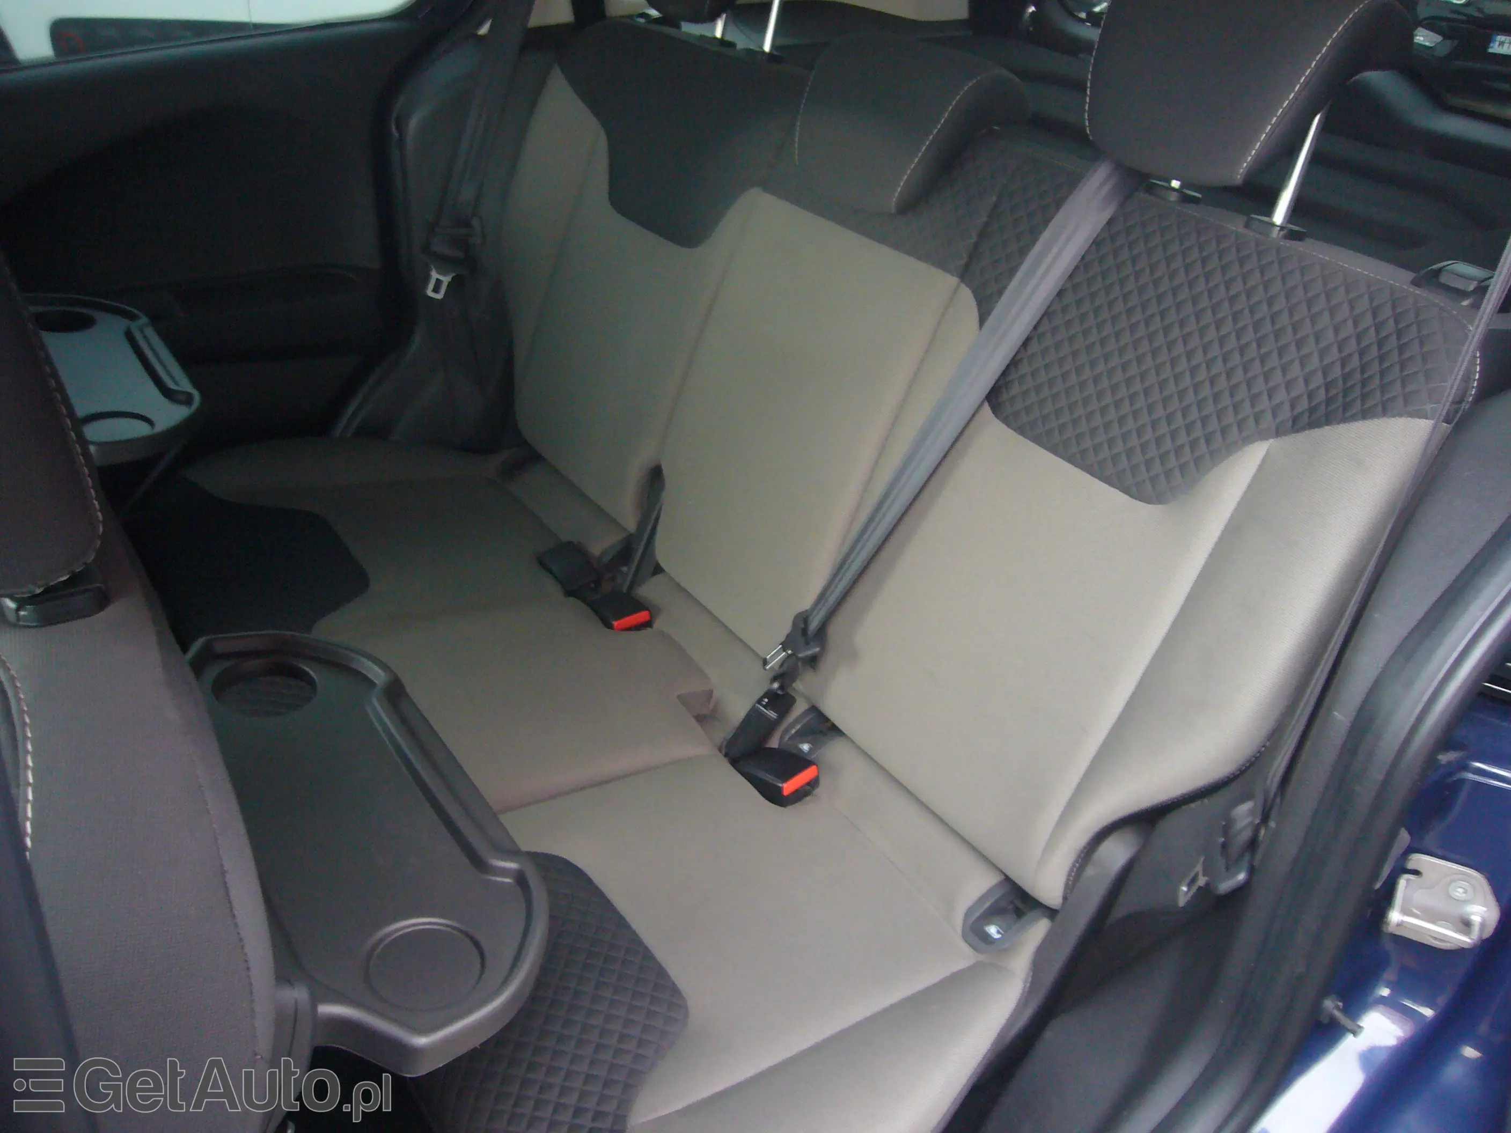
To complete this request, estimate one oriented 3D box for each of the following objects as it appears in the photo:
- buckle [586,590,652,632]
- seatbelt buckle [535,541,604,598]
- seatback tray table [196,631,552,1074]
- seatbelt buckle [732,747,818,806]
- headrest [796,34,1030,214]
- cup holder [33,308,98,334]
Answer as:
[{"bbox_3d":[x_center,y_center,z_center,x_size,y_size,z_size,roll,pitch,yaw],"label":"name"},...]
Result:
[{"bbox_3d":[-0.154,0.057,1.398,0.047,0.025,0.064,-17,28,-27],"label":"buckle"},{"bbox_3d":[-0.220,0.005,1.442,0.046,0.023,0.064,-27,53,-37],"label":"seatbelt buckle"},{"bbox_3d":[-0.244,0.149,0.740,0.160,0.032,0.375,-16,39,-32],"label":"seatback tray table"},{"bbox_3d":[0.020,0.202,1.175,0.067,0.026,0.046,13,26,44],"label":"seatbelt buckle"},{"bbox_3d":[0.159,-0.452,1.264,0.165,0.165,0.195,3,27,-42],"label":"headrest"},{"bbox_3d":[-0.733,-0.252,1.292,0.067,0.020,0.067,-16,39,-32],"label":"cup holder"}]

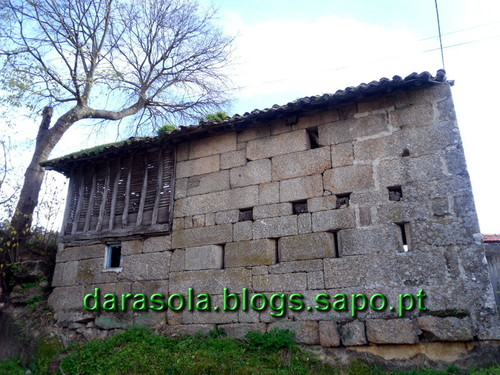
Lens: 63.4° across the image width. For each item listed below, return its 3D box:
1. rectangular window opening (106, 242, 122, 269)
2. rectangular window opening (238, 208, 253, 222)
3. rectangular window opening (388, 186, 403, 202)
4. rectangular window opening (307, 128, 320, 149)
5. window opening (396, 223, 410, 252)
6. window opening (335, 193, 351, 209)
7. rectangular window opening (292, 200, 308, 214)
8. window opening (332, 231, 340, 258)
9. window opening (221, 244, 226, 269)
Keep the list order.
[{"bbox_3d":[-2.730,1.422,8.356,0.348,0.503,0.200,-10,-22,22],"label":"rectangular window opening"},{"bbox_3d":[-0.032,0.547,7.429,0.277,0.227,0.250,-10,-22,22],"label":"rectangular window opening"},{"bbox_3d":[2.333,0.149,6.454,0.178,0.239,0.250,-10,-22,22],"label":"rectangular window opening"},{"bbox_3d":[1.188,-0.840,7.363,0.234,0.350,0.250,-10,-22,22],"label":"rectangular window opening"},{"bbox_3d":[2.362,0.791,6.202,0.138,0.447,0.250,-10,-22,22],"label":"window opening"},{"bbox_3d":[1.574,0.254,6.775,0.241,0.243,0.250,-10,-22,22],"label":"window opening"},{"bbox_3d":[0.915,0.383,7.040,0.273,0.213,0.250,-10,-22,22],"label":"rectangular window opening"},{"bbox_3d":[1.435,0.950,6.583,0.090,0.446,0.250,-10,-22,22],"label":"window opening"},{"bbox_3d":[-0.423,1.273,7.345,0.115,0.421,0.250,-10,-22,22],"label":"window opening"}]

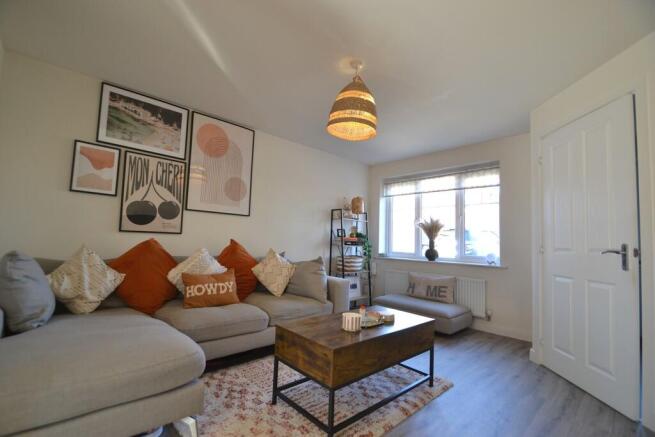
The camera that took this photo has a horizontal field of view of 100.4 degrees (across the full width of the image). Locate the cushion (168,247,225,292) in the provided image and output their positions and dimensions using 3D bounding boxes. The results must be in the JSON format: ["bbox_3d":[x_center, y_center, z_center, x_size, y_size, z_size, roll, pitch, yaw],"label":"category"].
[{"bbox_3d":[-1.162,0.505,2.499,0.470,0.470,0.170,6,-25,-41],"label":"cushion"}]

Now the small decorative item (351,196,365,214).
[{"bbox_3d":[0.469,-0.201,4.229,0.190,0.260,0.190,7,-6,-42],"label":"small decorative item"}]

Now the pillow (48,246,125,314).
[{"bbox_3d":[-1.680,0.425,1.924,0.420,0.420,0.170,6,-23,-43],"label":"pillow"}]

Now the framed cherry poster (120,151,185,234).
[{"bbox_3d":[-1.656,-0.228,2.636,0.515,0.725,0.025,6,-5,-41],"label":"framed cherry poster"}]

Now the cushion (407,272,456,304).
[{"bbox_3d":[1.302,0.876,3.417,0.140,0.310,0.610,22,-16,-39],"label":"cushion"}]

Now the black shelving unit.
[{"bbox_3d":[0.364,0.607,4.082,0.570,1.460,0.360,7,-6,-42],"label":"black shelving unit"}]

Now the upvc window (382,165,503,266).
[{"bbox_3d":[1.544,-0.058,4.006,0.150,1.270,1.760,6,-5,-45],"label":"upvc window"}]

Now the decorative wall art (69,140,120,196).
[{"bbox_3d":[-1.952,-0.417,2.311,0.302,0.420,0.022,6,-5,-43],"label":"decorative wall art"}]

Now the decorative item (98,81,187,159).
[{"bbox_3d":[-1.688,-0.888,2.567,0.695,0.515,0.024,6,-5,-43],"label":"decorative item"}]

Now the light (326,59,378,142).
[{"bbox_3d":[0.193,-0.875,1.972,0.360,0.520,0.360,3,-4,0],"label":"light"}]

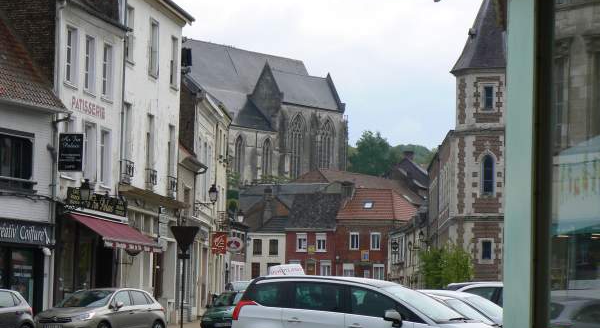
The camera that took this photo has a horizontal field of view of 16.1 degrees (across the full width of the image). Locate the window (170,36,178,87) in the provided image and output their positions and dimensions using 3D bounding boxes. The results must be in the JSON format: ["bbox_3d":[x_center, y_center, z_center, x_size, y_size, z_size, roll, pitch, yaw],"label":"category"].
[{"bbox_3d":[-4.481,-3.660,75.500,0.170,1.800,1.000,1,-5,9],"label":"window"}]

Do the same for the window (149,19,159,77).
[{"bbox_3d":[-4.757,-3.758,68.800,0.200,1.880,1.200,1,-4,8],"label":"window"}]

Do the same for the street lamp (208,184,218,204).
[{"bbox_3d":[-3.150,1.074,77.000,0.360,0.750,0.360,1,-4,6],"label":"street lamp"}]

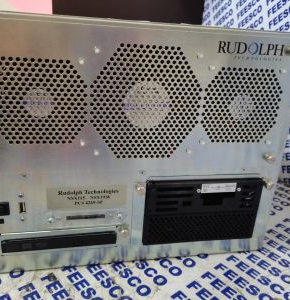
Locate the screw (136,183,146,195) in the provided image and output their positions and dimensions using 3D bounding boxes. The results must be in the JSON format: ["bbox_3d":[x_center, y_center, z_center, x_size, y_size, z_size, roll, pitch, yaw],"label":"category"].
[{"bbox_3d":[-0.005,0.043,0.343,0.011,0.011,0.008,-1,20,-11],"label":"screw"}]

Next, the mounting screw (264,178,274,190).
[{"bbox_3d":[0.154,0.043,0.375,0.010,0.010,0.009,-1,20,-11],"label":"mounting screw"}]

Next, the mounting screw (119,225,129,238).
[{"bbox_3d":[-0.024,0.097,0.357,0.010,0.010,0.010,-1,20,-11],"label":"mounting screw"}]

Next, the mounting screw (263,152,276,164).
[{"bbox_3d":[0.151,0.010,0.363,0.011,0.011,0.009,-1,20,-11],"label":"mounting screw"}]

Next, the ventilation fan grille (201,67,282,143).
[{"bbox_3d":[0.110,-0.048,0.337,0.095,0.086,0.004,-1,20,-11],"label":"ventilation fan grille"}]

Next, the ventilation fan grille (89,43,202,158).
[{"bbox_3d":[0.003,-0.047,0.316,0.119,0.120,0.004,-1,20,-11],"label":"ventilation fan grille"}]

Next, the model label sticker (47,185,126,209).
[{"bbox_3d":[-0.064,0.054,0.339,0.086,0.026,0.001,-1,20,-11],"label":"model label sticker"}]

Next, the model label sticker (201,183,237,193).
[{"bbox_3d":[0.091,0.047,0.368,0.045,0.012,0.001,-1,20,-11],"label":"model label sticker"}]

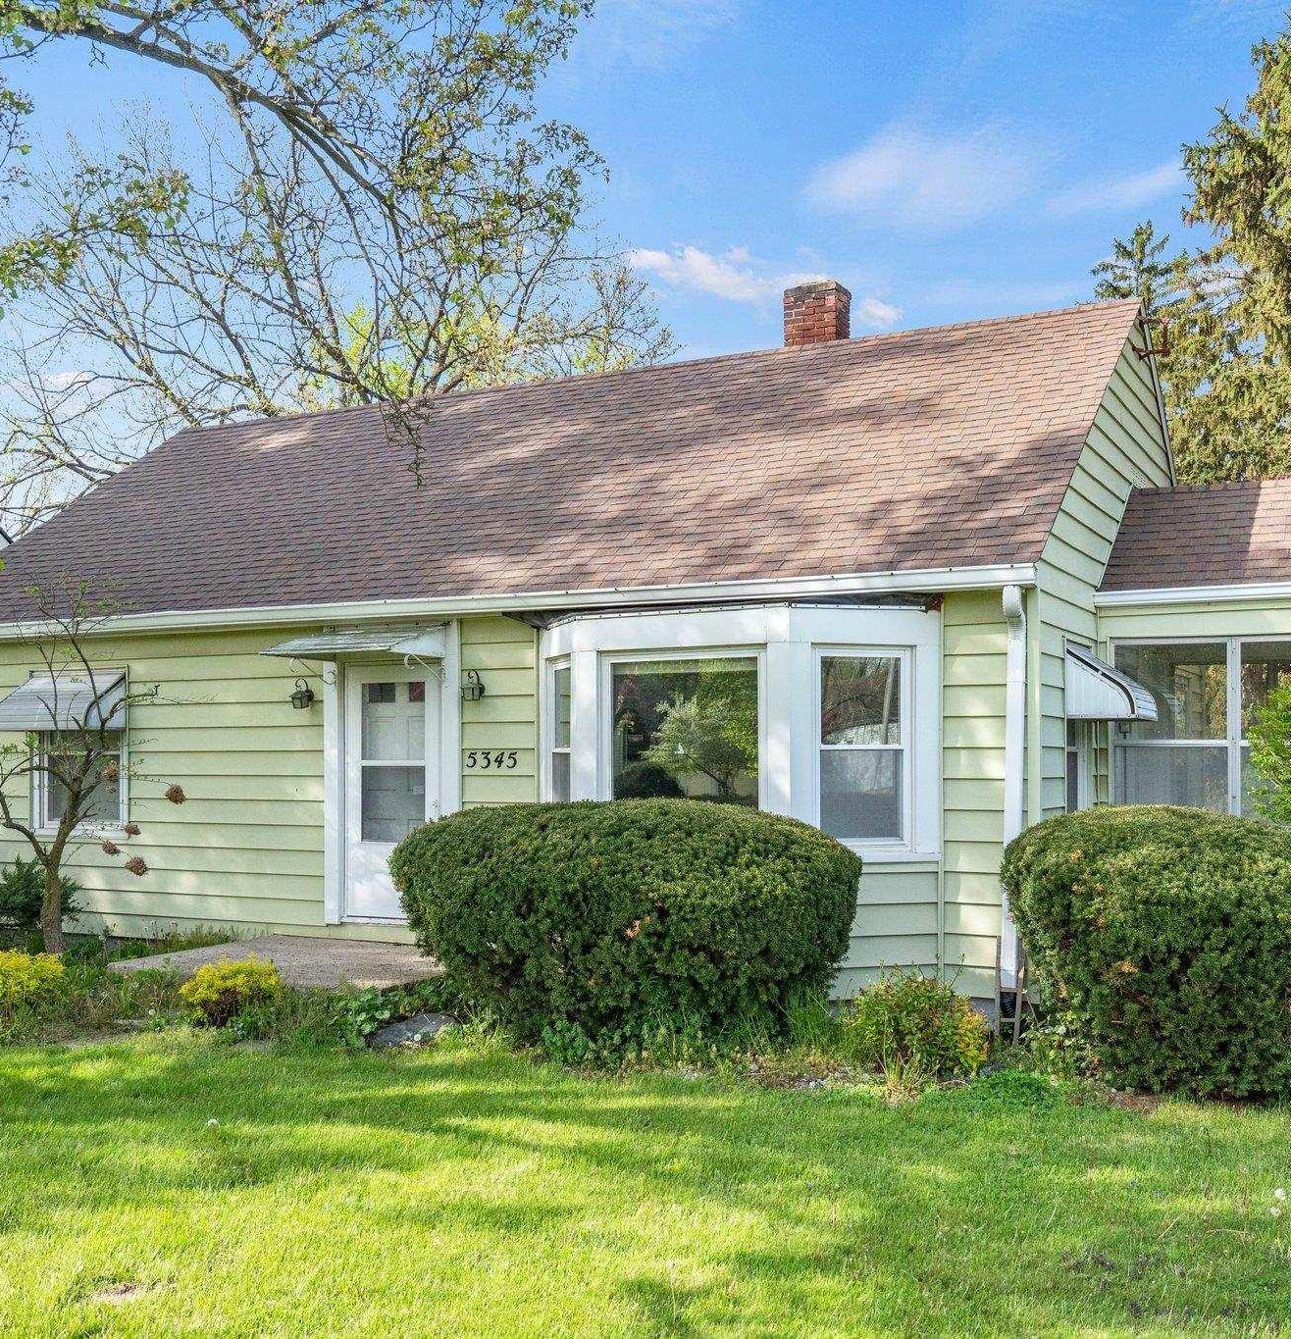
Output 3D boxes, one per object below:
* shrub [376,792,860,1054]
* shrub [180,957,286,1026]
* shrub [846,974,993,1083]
[{"bbox_3d":[-0.189,1.605,9.706,3.050,1.540,1.600,-2,-4,27],"label":"shrub"},{"bbox_3d":[-2.894,2.198,10.623,0.680,0.440,0.680,-2,-4,27],"label":"shrub"},{"bbox_3d":[1.623,2.073,8.912,0.850,0.560,0.800,-2,-4,27],"label":"shrub"}]

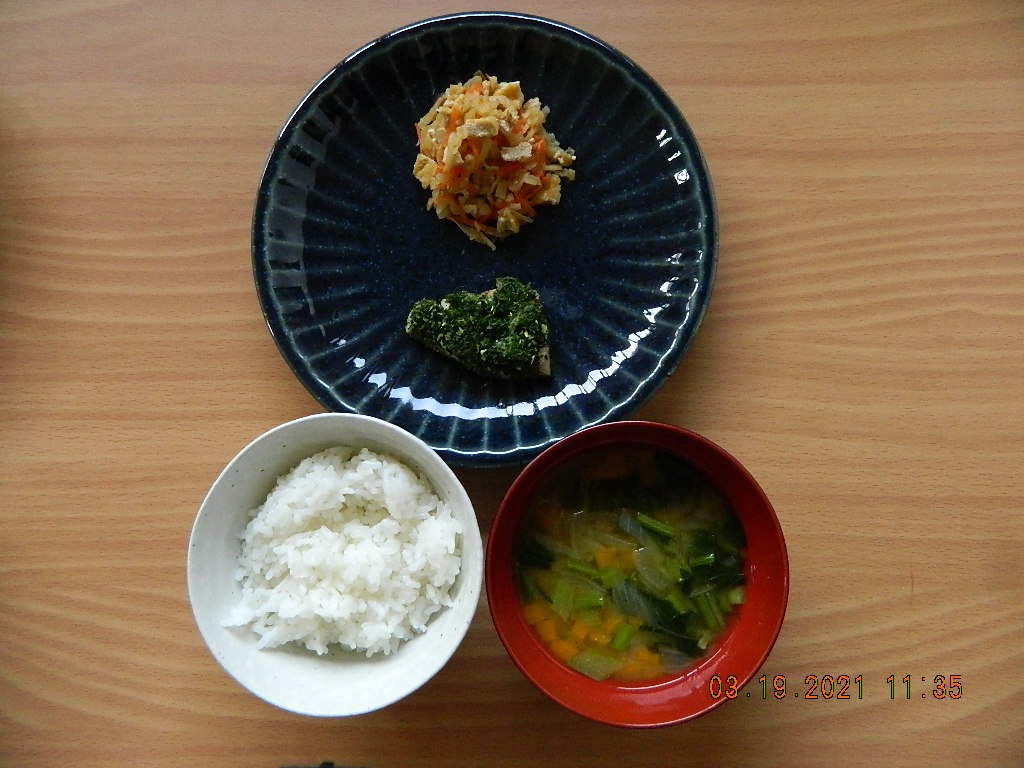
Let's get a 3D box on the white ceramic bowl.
[{"bbox_3d":[-0.071,0.075,0.330,0.120,0.062,0.120,0,84,2],"label":"white ceramic bowl"}]

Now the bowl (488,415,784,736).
[{"bbox_3d":[0.050,0.076,0.322,0.118,0.067,0.118,0,84,2],"label":"bowl"}]

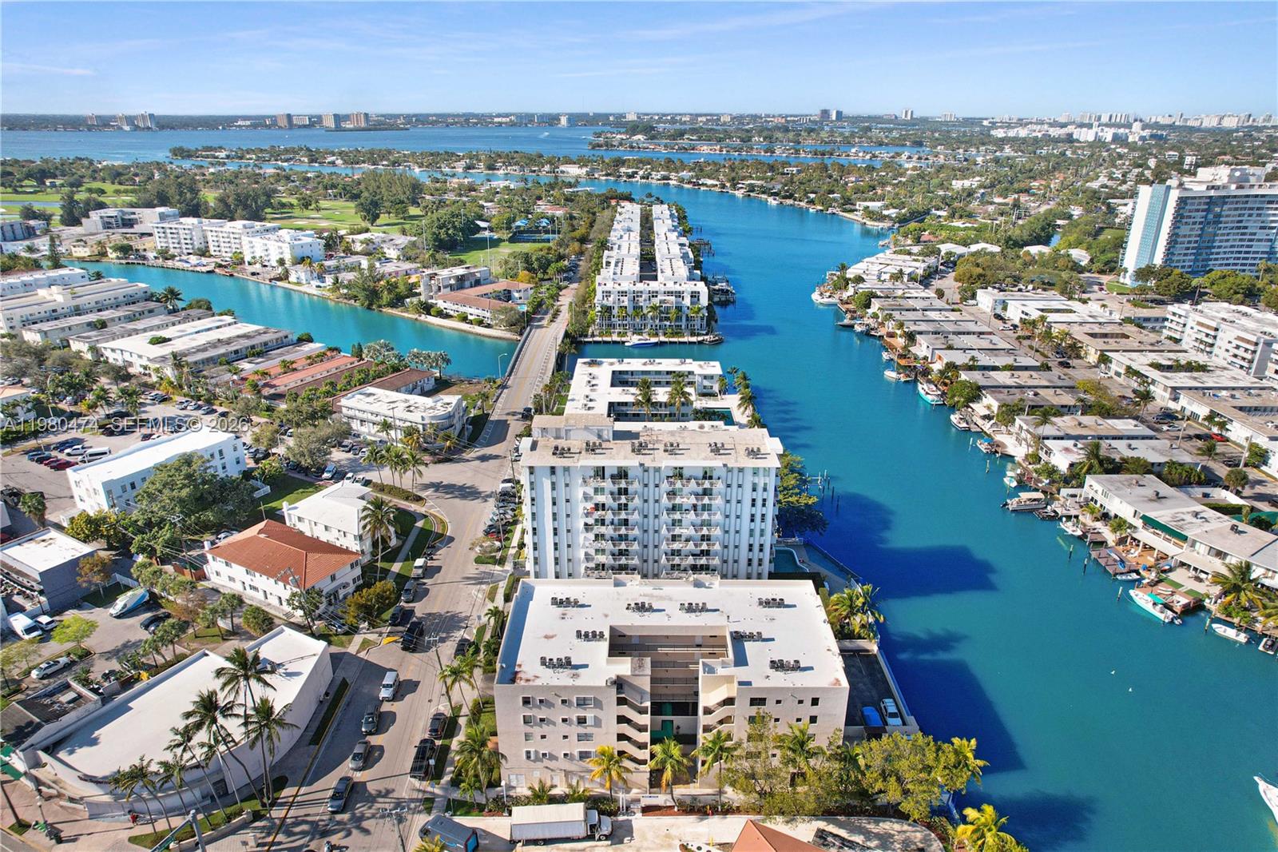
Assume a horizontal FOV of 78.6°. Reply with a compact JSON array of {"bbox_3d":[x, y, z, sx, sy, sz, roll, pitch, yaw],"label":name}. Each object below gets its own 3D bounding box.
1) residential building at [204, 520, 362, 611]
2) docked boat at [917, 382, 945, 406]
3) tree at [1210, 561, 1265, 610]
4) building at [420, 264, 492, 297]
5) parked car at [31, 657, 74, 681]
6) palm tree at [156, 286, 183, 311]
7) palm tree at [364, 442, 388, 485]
[{"bbox_3d":[-61.454,23.798,135.872,24.900,8.100,11.900,12,25,27],"label":"residential building"},{"bbox_3d":[85.530,-10.016,230.455,4.200,4.400,14.200,-1,22,-3],"label":"docked boat"},{"bbox_3d":[99.218,27.428,129.739,7.200,7.000,7.200,0,22,0],"label":"tree"},{"bbox_3d":[-81.914,-64.195,352.255,12.300,10.300,28.000,15,26,33],"label":"building"},{"bbox_3d":[-86.681,35.593,115.310,1.830,1.470,4.750,15,26,32],"label":"parked car"},{"bbox_3d":[-189.793,-50.629,316.666,9.500,10.600,9.500,0,22,0],"label":"palm tree"},{"bbox_3d":[-57.210,8.680,170.099,5.000,10.600,5.000,0,22,0],"label":"palm tree"}]

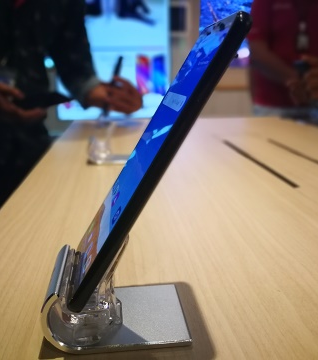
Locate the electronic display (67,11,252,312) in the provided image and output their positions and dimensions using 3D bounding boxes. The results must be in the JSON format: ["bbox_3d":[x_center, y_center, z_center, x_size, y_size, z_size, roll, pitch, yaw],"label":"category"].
[{"bbox_3d":[-0.006,-0.012,0.205,0.008,0.157,0.073,28,11,-13],"label":"electronic display"}]

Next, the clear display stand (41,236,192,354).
[{"bbox_3d":[-0.024,0.059,0.224,0.079,0.055,0.057,-2,17,-6],"label":"clear display stand"}]

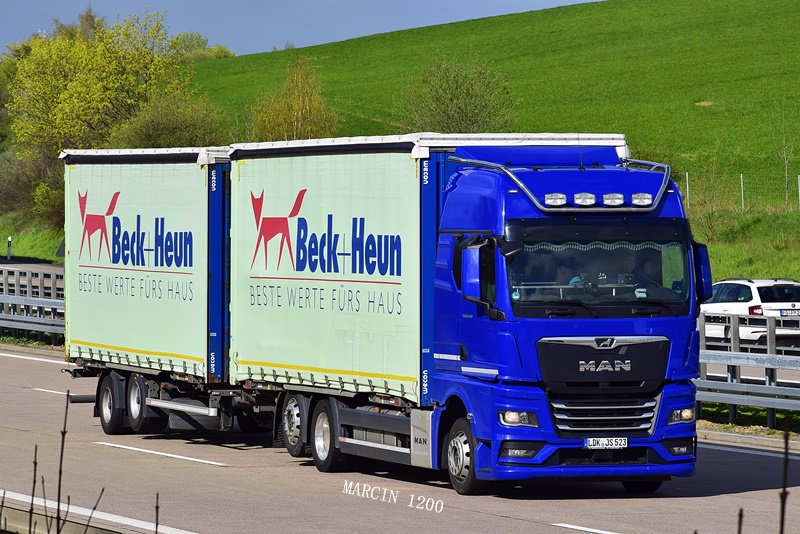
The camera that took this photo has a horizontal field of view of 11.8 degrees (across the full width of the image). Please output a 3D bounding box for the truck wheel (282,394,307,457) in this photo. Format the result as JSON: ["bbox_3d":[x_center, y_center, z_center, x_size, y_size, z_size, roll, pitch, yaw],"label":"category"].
[{"bbox_3d":[-1.222,1.972,49.392,0.330,0.890,0.890,0,0,-19],"label":"truck wheel"}]

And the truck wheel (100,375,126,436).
[{"bbox_3d":[-4.176,2.064,57.862,0.380,0.880,0.880,0,0,-19],"label":"truck wheel"}]

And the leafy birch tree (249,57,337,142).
[{"bbox_3d":[-4.030,-4.855,145.000,3.300,6.000,3.300,0,0,0],"label":"leafy birch tree"}]

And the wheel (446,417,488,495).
[{"bbox_3d":[0.826,2.131,43.572,0.330,0.890,0.890,0,0,-19],"label":"wheel"}]

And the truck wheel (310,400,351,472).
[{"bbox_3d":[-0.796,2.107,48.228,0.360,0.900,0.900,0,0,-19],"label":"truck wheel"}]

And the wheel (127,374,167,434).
[{"bbox_3d":[-3.668,1.946,56.418,0.380,0.880,0.880,0,0,-19],"label":"wheel"}]

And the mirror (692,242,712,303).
[{"bbox_3d":[3.416,0.050,43.540,0.220,0.670,0.180,0,0,-19],"label":"mirror"}]

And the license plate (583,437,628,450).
[{"bbox_3d":[2.272,1.936,42.638,0.520,0.110,0.020,0,0,-19],"label":"license plate"}]

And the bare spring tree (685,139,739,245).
[{"bbox_3d":[8.698,-2.136,108.000,1.500,2.950,1.500,0,0,0],"label":"bare spring tree"}]

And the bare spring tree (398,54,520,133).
[{"bbox_3d":[2.000,-4.487,130.000,4.000,5.300,4.000,0,0,0],"label":"bare spring tree"}]

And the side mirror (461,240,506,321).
[{"bbox_3d":[0.855,0.147,42.597,0.330,0.860,0.260,0,0,-19],"label":"side mirror"}]

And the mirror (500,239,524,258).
[{"bbox_3d":[1.230,-0.203,42.367,0.270,0.220,0.200,0,0,-19],"label":"mirror"}]

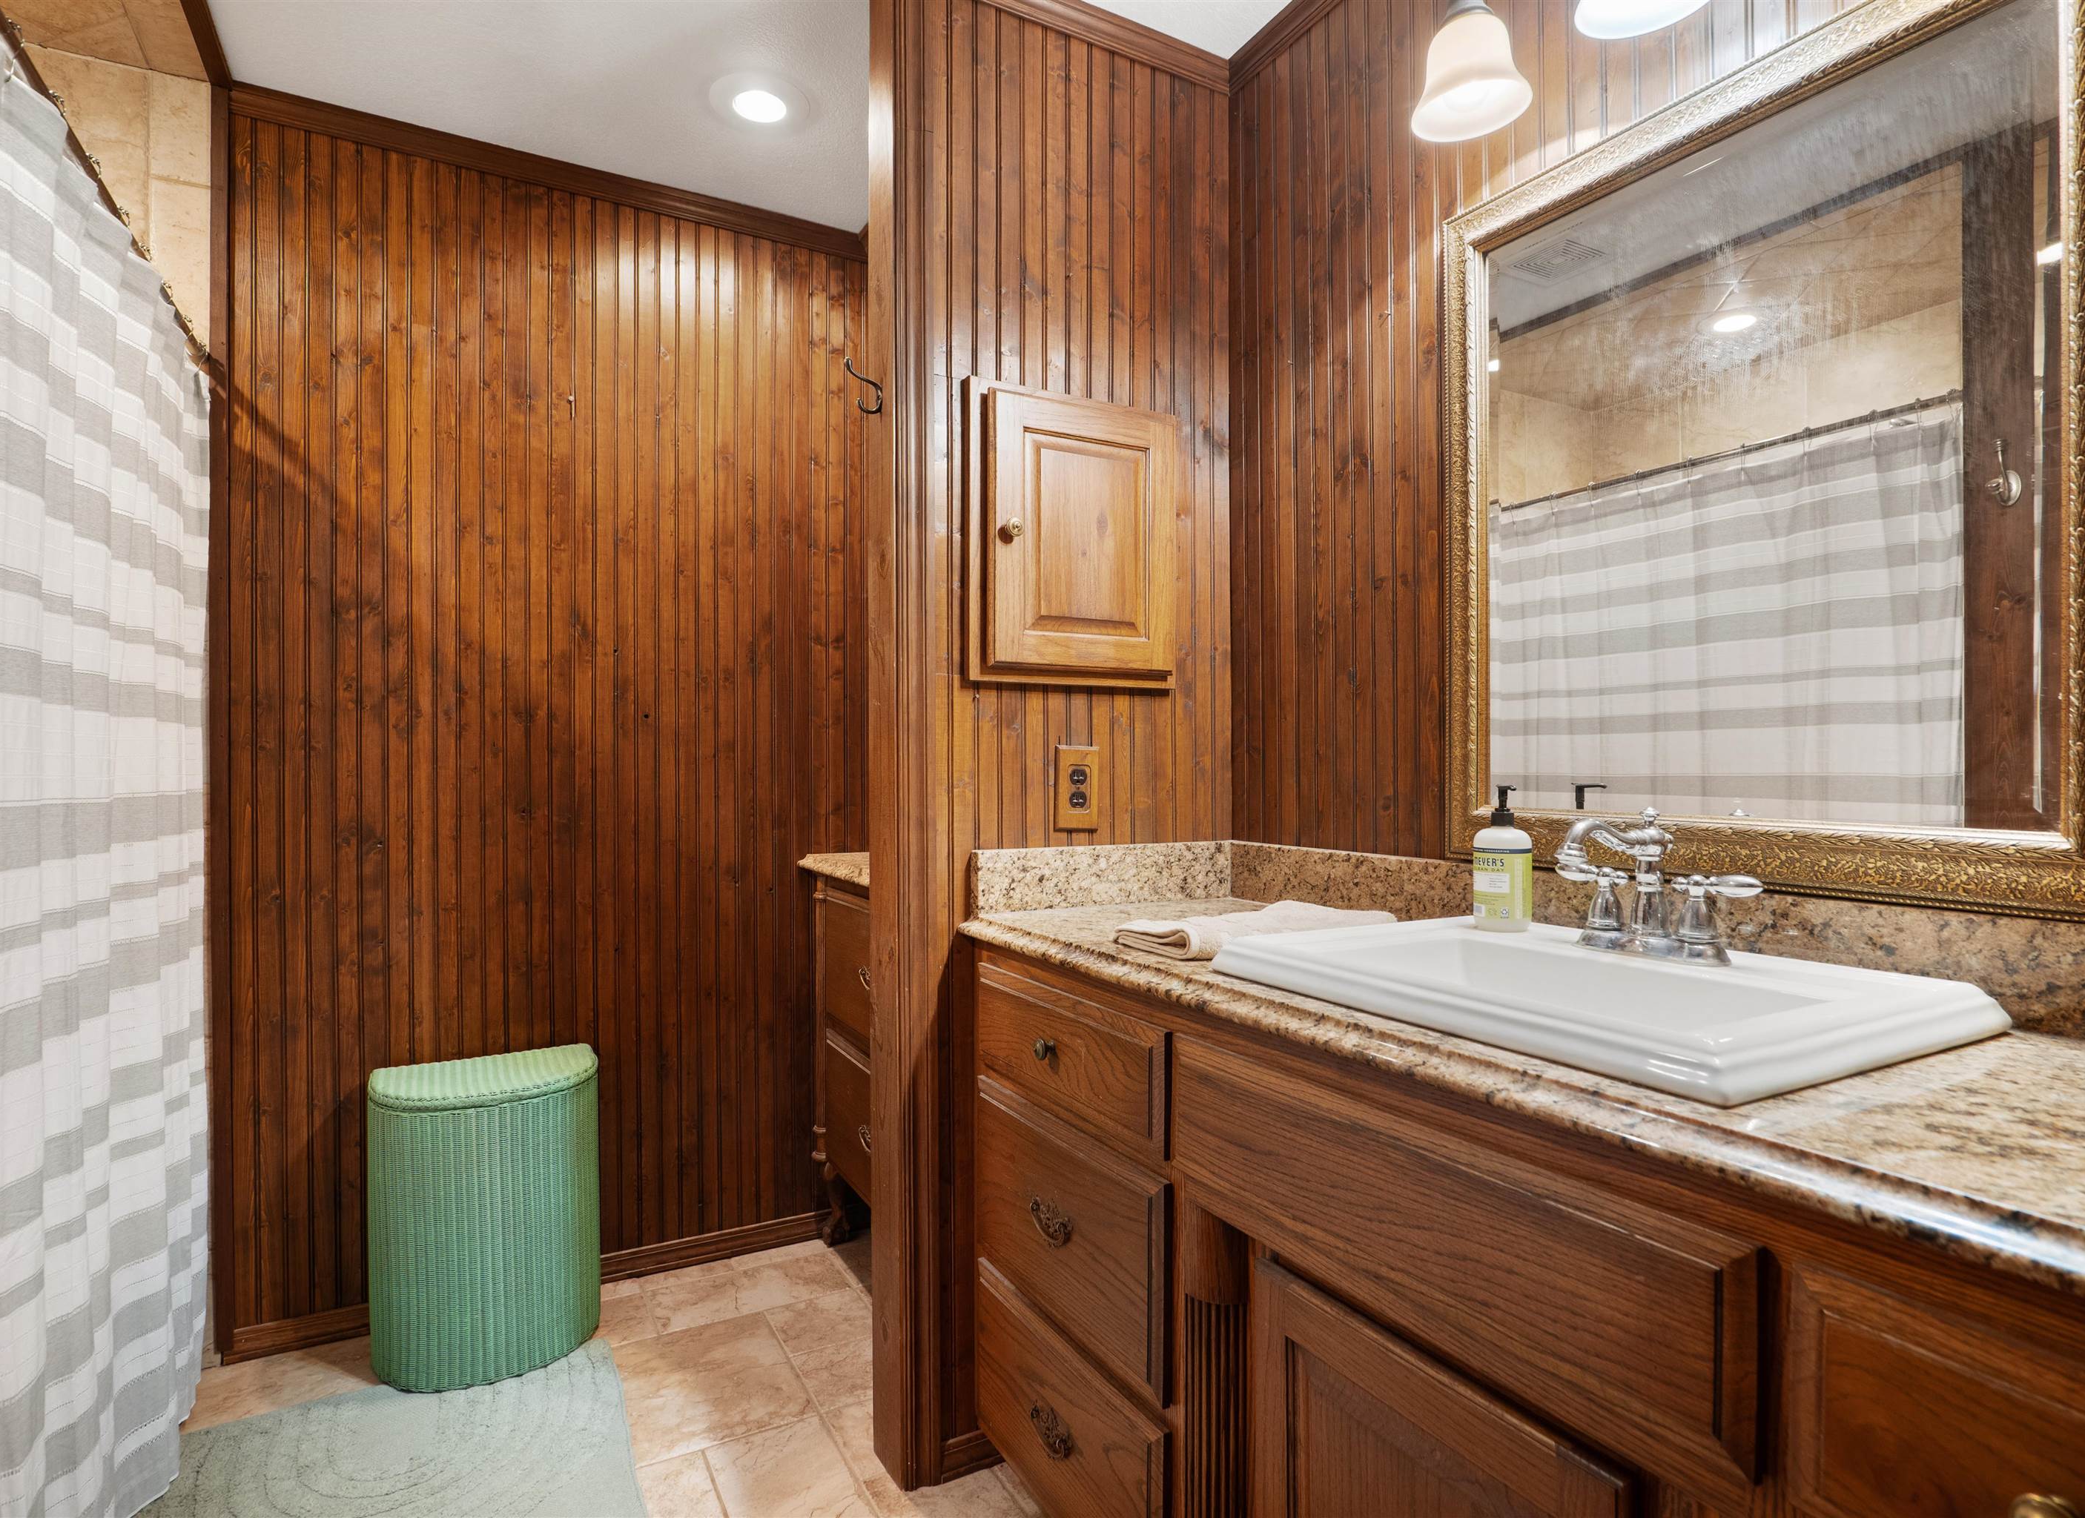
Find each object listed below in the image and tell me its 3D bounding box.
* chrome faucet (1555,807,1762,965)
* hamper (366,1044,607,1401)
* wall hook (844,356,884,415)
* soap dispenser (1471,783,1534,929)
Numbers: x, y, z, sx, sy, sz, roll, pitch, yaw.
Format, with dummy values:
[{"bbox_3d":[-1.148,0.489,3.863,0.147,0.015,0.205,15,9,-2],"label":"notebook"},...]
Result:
[{"bbox_3d":[0.651,0.138,1.134,0.200,0.166,0.231,0,0,-30],"label":"chrome faucet"},{"bbox_3d":[-1.088,0.892,2.006,0.418,0.540,0.275,0,0,-28],"label":"hamper"},{"bbox_3d":[-0.292,-0.610,1.655,0.062,0.086,0.020,0,0,-29],"label":"wall hook"},{"bbox_3d":[0.609,0.129,1.337,0.071,0.186,0.072,0,0,-5],"label":"soap dispenser"}]

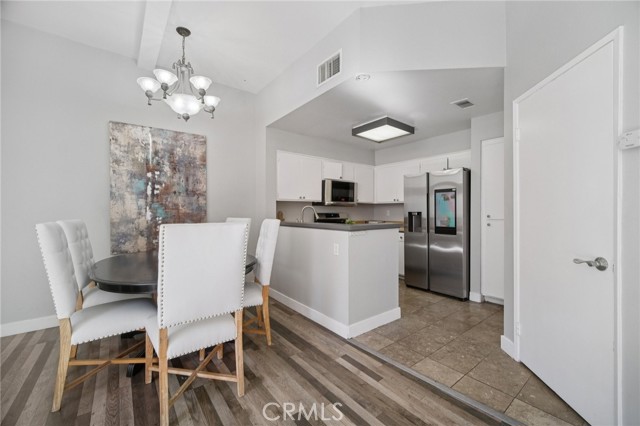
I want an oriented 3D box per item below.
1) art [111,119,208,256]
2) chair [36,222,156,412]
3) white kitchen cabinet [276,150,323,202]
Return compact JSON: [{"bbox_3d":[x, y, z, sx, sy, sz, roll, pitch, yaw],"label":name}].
[{"bbox_3d":[-2.007,-0.290,3.178,1.030,1.530,0.040,0,0,-37],"label":"art"},{"bbox_3d":[-1.479,0.620,1.777,0.635,1.100,0.500,0,0,-36],"label":"chair"},{"bbox_3d":[-0.409,-0.568,4.191,0.870,0.770,0.320,0,0,-37],"label":"white kitchen cabinet"}]

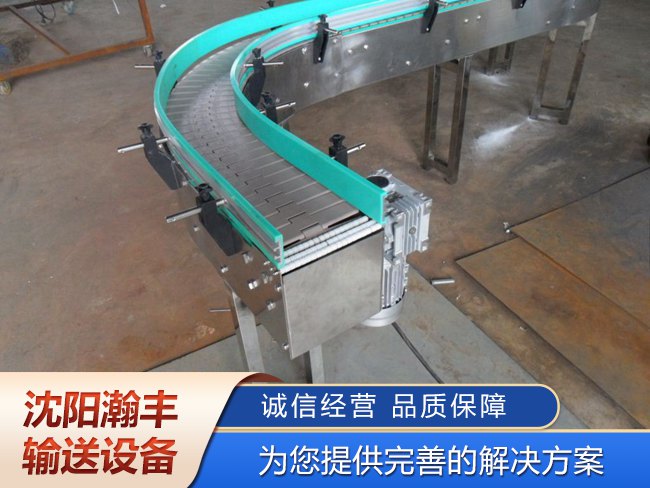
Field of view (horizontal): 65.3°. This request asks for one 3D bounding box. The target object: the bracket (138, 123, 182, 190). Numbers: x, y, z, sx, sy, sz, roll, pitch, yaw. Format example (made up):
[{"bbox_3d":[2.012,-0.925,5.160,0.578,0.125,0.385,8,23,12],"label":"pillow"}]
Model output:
[{"bbox_3d":[-0.338,-0.175,1.032,0.051,0.147,0.025,-20,40,-21],"label":"bracket"}]

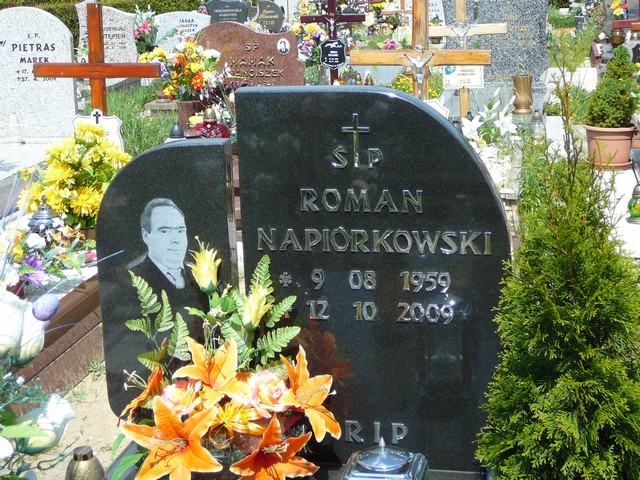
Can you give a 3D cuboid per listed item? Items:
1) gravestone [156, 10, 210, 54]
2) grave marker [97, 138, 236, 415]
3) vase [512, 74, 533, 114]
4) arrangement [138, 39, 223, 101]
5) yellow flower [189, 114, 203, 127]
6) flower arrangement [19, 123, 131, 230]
[{"bbox_3d":[-1.545,-2.196,13.500,0.650,0.740,0.100,1,14,12],"label":"gravestone"},{"bbox_3d":[-0.296,0.085,2.380,0.266,0.560,0.080,0,13,10],"label":"grave marker"},{"bbox_3d":[1.348,-0.969,8.000,0.130,0.260,0.130,1,14,12],"label":"vase"},{"bbox_3d":[-0.801,-0.979,6.900,0.460,0.350,0.400,1,14,12],"label":"arrangement"},{"bbox_3d":[-0.684,-0.656,6.600,0.072,0.062,0.065,1,14,12],"label":"yellow flower"},{"bbox_3d":[-1.103,-0.285,5.400,0.460,0.450,0.420,1,14,12],"label":"flower arrangement"}]

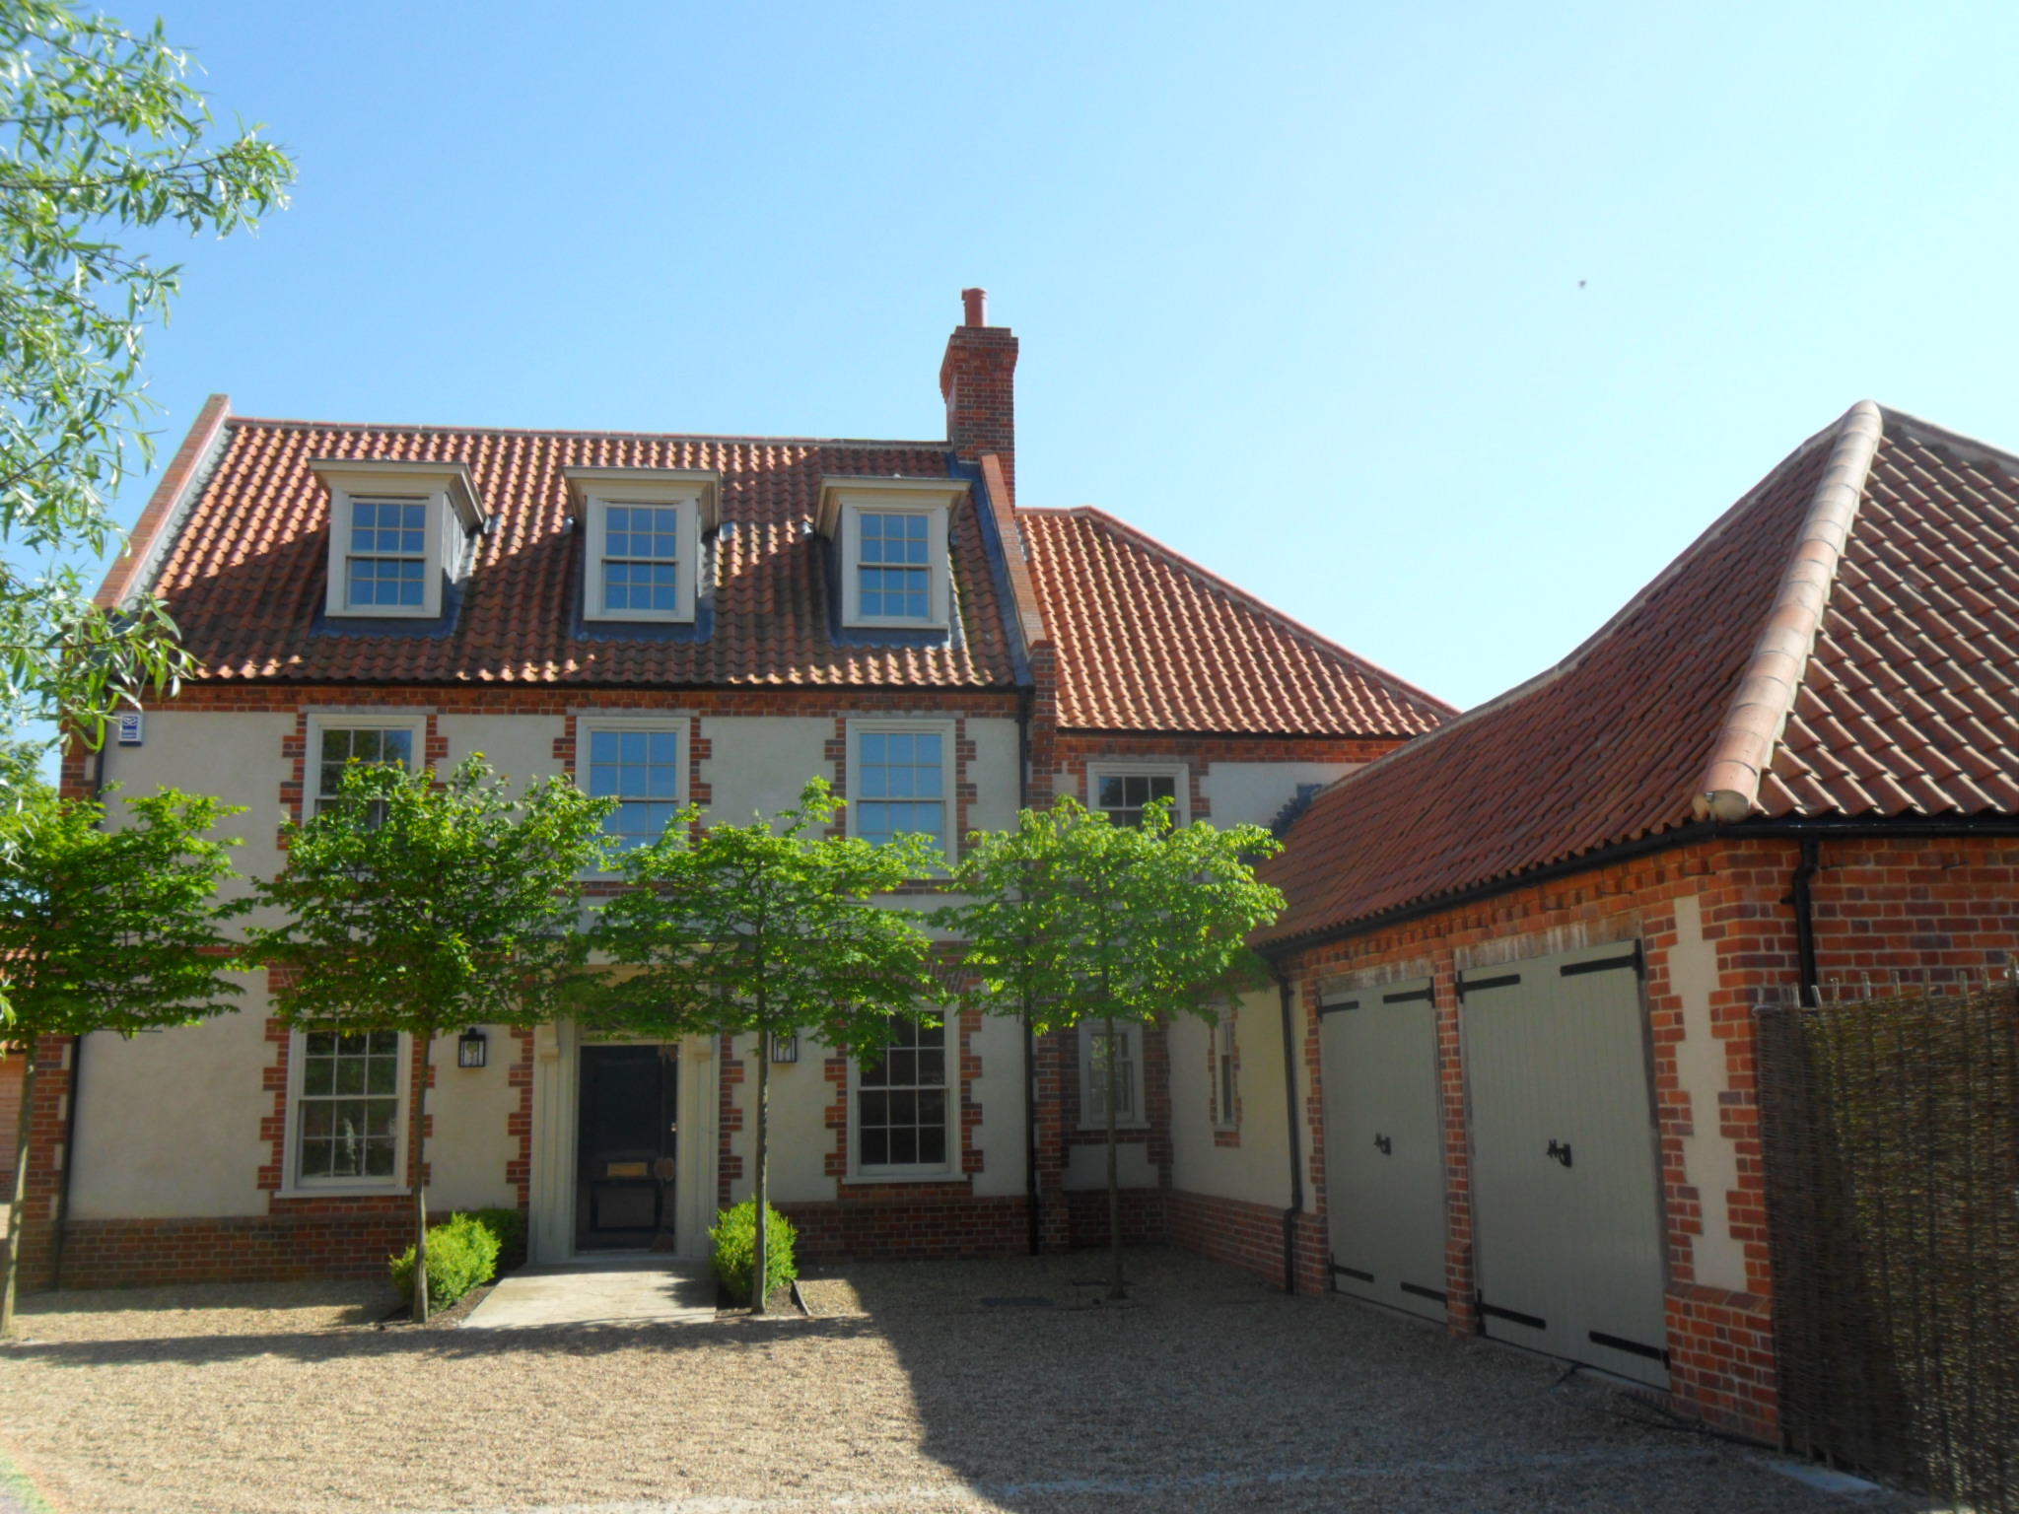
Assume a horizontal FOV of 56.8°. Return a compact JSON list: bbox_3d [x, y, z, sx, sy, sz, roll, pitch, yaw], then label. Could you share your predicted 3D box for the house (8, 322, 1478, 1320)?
[{"bbox_3d":[-2.401,-0.221,22.898,14.625,11.817,8.181,1,-11,-8],"label":"house"}]

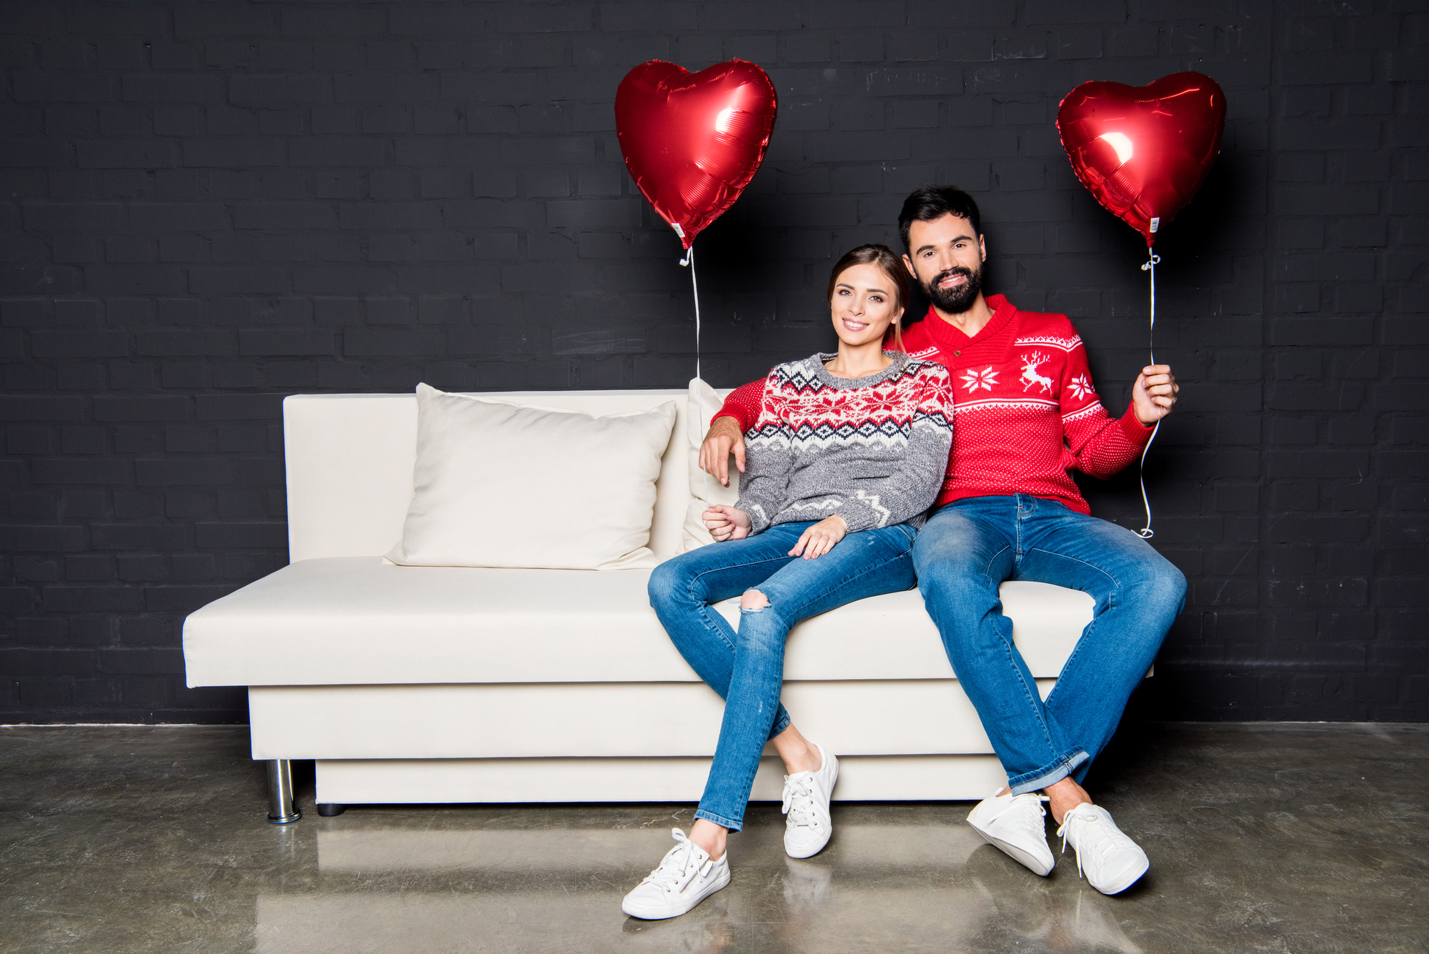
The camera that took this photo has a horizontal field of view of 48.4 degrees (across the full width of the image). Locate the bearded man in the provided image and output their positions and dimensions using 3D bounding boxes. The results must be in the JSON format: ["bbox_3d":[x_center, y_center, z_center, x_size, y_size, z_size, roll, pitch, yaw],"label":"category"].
[{"bbox_3d":[0.485,0.035,3.154,0.990,1.310,0.920,0,5,3],"label":"bearded man"}]

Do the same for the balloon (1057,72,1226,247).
[{"bbox_3d":[0.911,-0.678,3.388,0.380,0.390,0.200,-4,-3,-2],"label":"balloon"}]

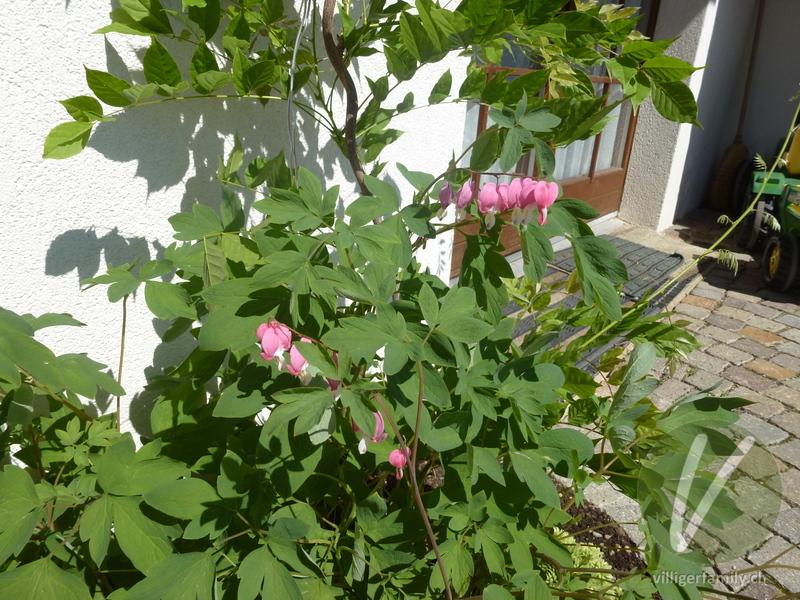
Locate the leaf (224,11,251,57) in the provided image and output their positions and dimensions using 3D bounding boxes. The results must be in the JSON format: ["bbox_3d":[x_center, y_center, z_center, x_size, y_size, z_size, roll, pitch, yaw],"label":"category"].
[{"bbox_3d":[-0.246,-0.404,0.840,0.042,0.070,0.030,-7,23,-24],"label":"leaf"}]

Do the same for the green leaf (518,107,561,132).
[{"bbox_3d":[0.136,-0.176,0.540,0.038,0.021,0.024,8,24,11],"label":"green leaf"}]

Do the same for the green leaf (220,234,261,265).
[{"bbox_3d":[-0.218,-0.069,0.760,0.056,0.043,0.035,-4,22,-16],"label":"green leaf"}]

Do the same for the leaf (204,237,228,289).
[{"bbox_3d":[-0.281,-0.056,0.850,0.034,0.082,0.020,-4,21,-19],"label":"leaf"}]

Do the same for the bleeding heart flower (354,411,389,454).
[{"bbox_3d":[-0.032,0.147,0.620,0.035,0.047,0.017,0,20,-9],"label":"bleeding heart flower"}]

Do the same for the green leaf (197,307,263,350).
[{"bbox_3d":[-0.175,0.030,0.580,0.072,0.026,0.040,-5,25,-17],"label":"green leaf"}]

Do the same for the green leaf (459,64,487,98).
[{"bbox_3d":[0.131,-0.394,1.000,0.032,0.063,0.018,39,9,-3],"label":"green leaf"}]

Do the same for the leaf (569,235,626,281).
[{"bbox_3d":[0.204,-0.043,0.570,0.050,0.031,0.034,12,25,19],"label":"leaf"}]

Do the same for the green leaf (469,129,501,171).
[{"bbox_3d":[0.120,-0.210,0.780,0.043,0.065,0.030,5,21,7],"label":"green leaf"}]

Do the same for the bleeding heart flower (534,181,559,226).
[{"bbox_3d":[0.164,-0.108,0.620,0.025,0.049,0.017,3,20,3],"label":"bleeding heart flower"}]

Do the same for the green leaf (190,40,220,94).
[{"bbox_3d":[-0.289,-0.345,0.820,0.044,0.076,0.030,-8,23,-26],"label":"green leaf"}]

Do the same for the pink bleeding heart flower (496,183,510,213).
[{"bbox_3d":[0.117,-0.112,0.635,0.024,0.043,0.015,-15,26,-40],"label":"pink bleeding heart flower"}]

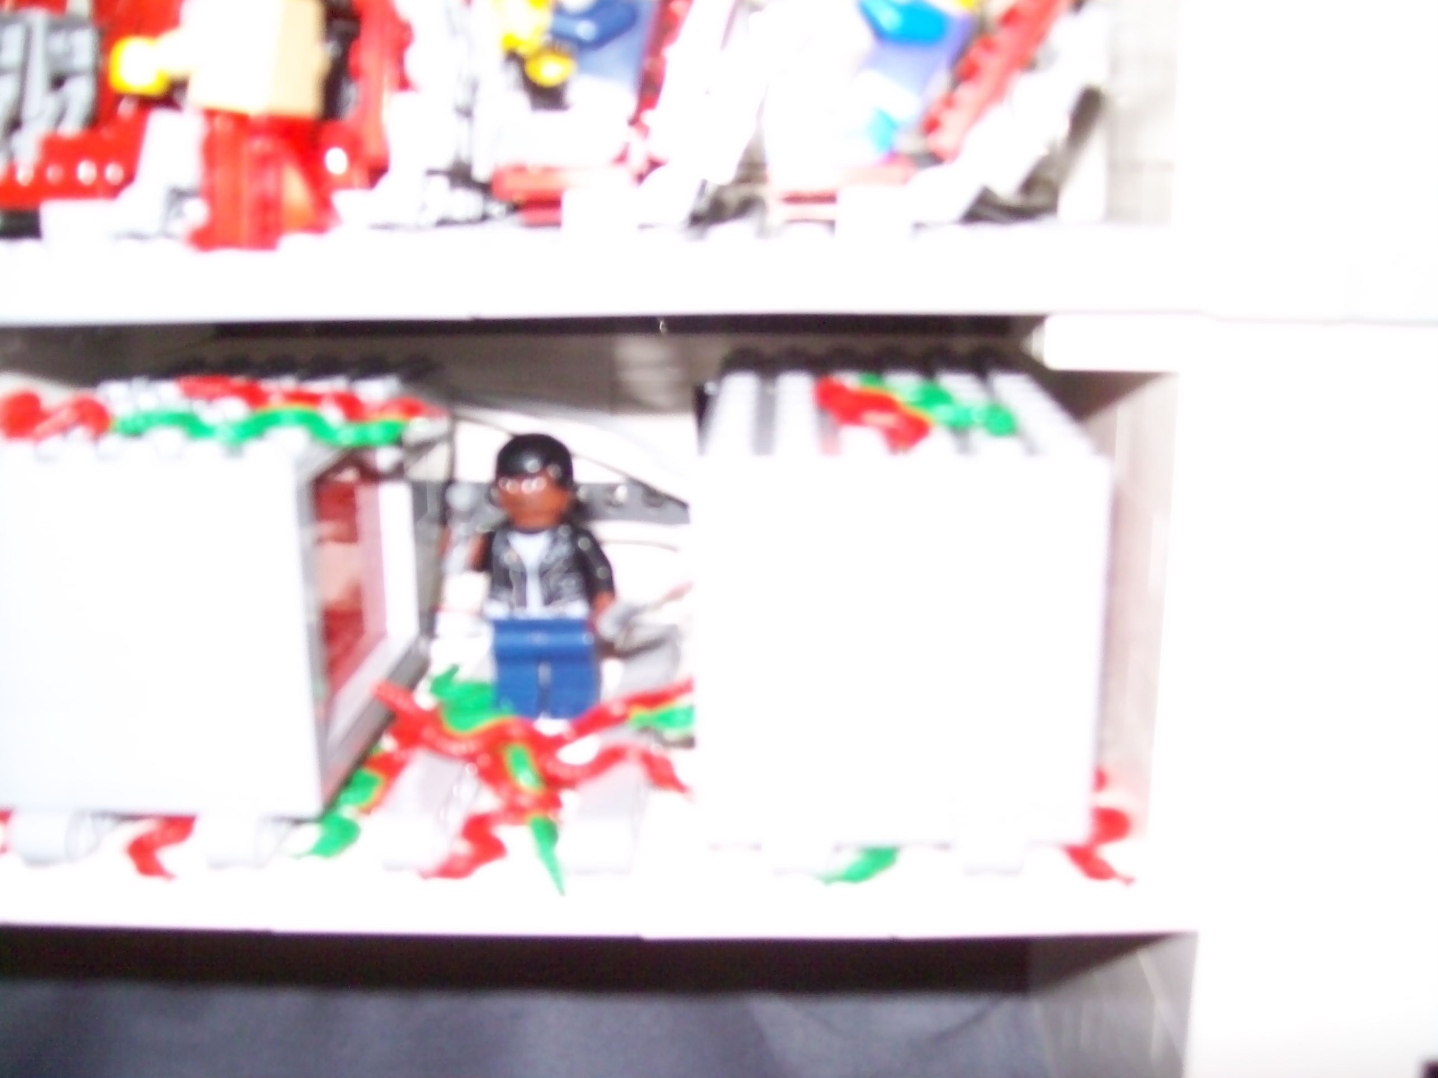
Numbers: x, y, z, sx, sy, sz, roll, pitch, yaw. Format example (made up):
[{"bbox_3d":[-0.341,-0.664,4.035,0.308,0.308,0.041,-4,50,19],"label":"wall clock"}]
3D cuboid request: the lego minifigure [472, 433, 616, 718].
[{"bbox_3d":[-0.026,0.006,0.224,0.022,0.043,0.014,-1,16,5],"label":"lego minifigure"}]

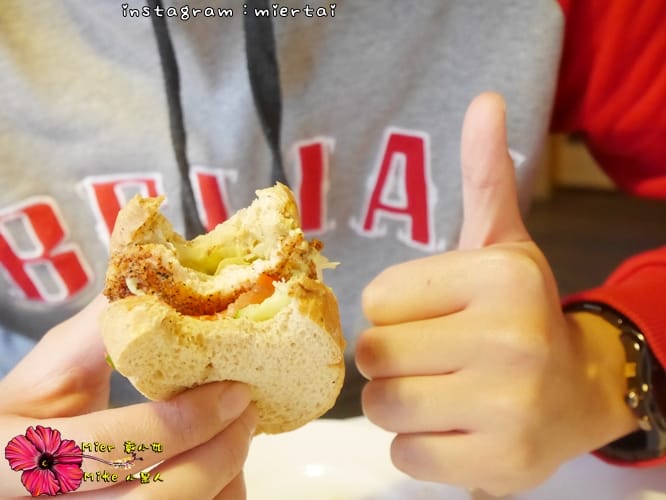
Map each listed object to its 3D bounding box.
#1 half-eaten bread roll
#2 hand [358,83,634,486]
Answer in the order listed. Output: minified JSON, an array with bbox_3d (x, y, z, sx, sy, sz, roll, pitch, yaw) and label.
[{"bbox_3d":[-0.037,0.020,0.362,0.081,0.068,0.066,0,46,0],"label":"half-eaten bread roll"},{"bbox_3d":[0.062,0.014,0.387,0.080,0.142,0.095,4,6,25],"label":"hand"}]

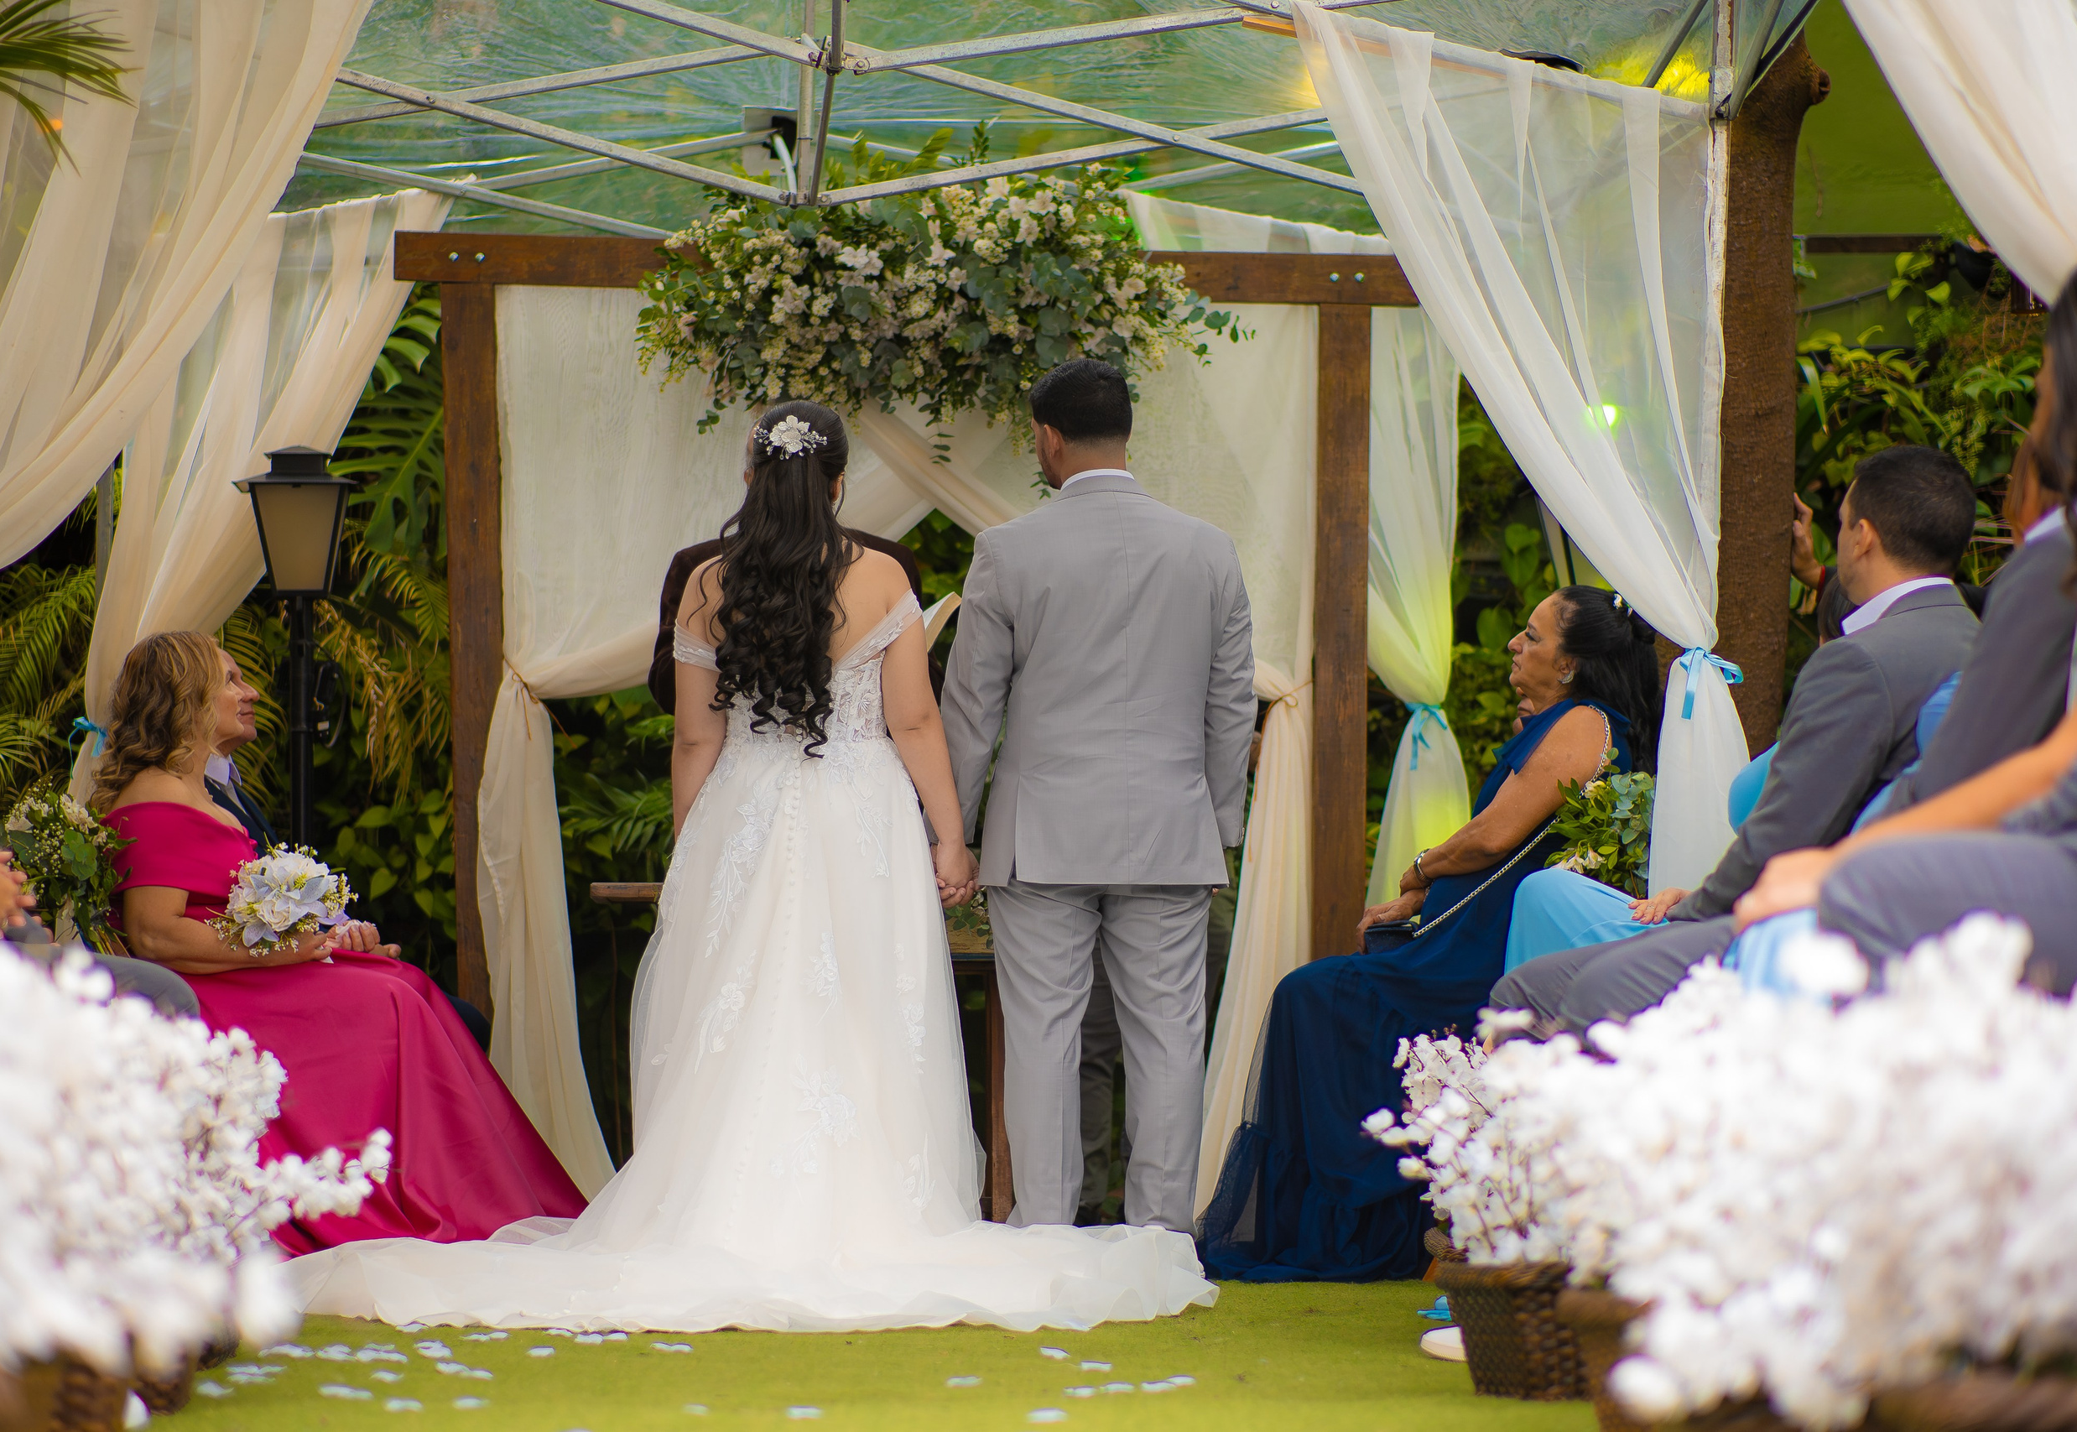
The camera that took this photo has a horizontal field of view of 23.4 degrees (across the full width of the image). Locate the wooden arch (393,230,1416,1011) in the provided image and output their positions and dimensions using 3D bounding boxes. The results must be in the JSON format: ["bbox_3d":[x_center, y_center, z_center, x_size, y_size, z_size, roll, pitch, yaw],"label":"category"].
[{"bbox_3d":[-0.300,0.010,11.250,2.300,2.150,0.200,0,-1,-4],"label":"wooden arch"}]

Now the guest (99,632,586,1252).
[{"bbox_3d":[-1.367,0.443,9.850,0.950,1.230,0.600,0,0,-11],"label":"guest"}]

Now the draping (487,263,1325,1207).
[{"bbox_3d":[-0.280,0.040,10.750,1.800,2.030,0.300,0,0,-3],"label":"draping"}]

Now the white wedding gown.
[{"bbox_3d":[-0.500,0.400,9.350,1.600,1.300,1.650,0,0,3],"label":"white wedding gown"}]

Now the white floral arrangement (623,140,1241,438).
[{"bbox_3d":[-0.230,-0.950,11.100,1.330,0.660,0.500,0,-1,-4],"label":"white floral arrangement"}]

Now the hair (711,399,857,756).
[{"bbox_3d":[-0.496,-0.270,9.780,0.290,0.700,0.260,0,-1,-7],"label":"hair"}]

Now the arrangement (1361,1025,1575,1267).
[{"bbox_3d":[0.680,0.630,7.400,0.400,0.370,0.380,0,0,0],"label":"arrangement"}]

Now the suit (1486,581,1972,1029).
[{"bbox_3d":[1.050,0.365,7.550,0.740,1.100,0.550,-1,-2,19],"label":"suit"}]

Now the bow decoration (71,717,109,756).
[{"bbox_3d":[-2.216,0.049,11.700,0.100,0.100,0.060,0,-1,-9],"label":"bow decoration"}]

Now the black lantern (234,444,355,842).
[{"bbox_3d":[-1.630,0.230,11.000,0.260,1.650,0.260,0,0,0],"label":"black lantern"}]

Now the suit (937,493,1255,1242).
[{"bbox_3d":[0.119,0.273,9.880,0.610,1.510,0.360,0,-1,-11],"label":"suit"}]

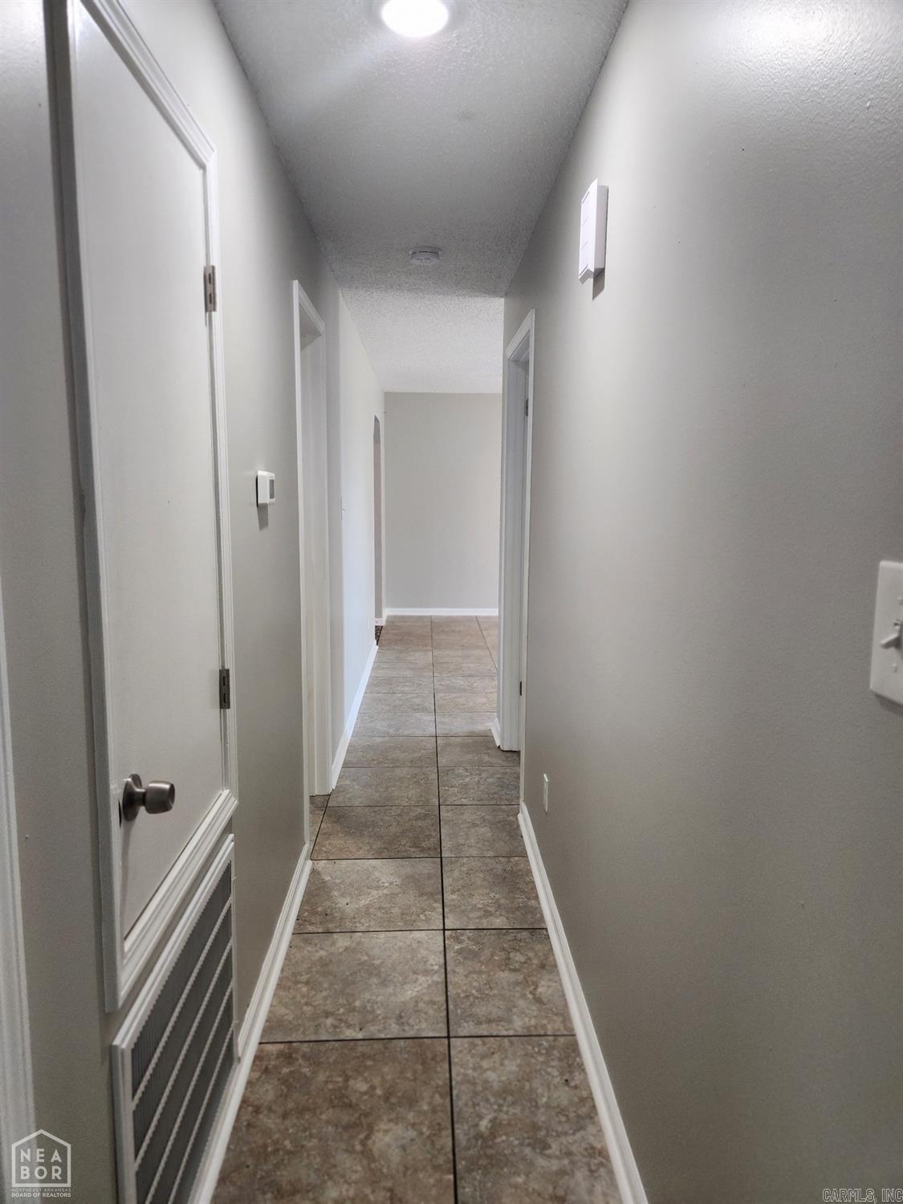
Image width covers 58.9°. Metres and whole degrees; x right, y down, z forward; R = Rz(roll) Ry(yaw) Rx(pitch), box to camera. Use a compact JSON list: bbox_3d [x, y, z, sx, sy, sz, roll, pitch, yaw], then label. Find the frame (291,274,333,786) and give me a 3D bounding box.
[{"bbox_3d":[-0.602,-0.087,3.212,0.140,2.095,0.730,0,8,-2],"label":"frame"}]

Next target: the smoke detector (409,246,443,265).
[{"bbox_3d":[-0.111,-1.482,3.433,0.138,0.040,0.138,0,8,-2],"label":"smoke detector"}]

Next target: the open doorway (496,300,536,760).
[{"bbox_3d":[0.354,-0.150,3.698,0.140,2.095,0.958,0,8,-2],"label":"open doorway"}]

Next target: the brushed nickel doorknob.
[{"bbox_3d":[-0.452,0.296,1.208,0.062,0.065,0.065,0,8,-2],"label":"brushed nickel doorknob"}]

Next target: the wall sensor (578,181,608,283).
[{"bbox_3d":[0.335,-0.863,1.890,0.042,0.190,0.152,0,8,-2],"label":"wall sensor"}]

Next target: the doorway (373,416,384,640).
[{"bbox_3d":[-0.754,-0.682,7.526,0.130,2.040,0.938,0,8,-2],"label":"doorway"}]

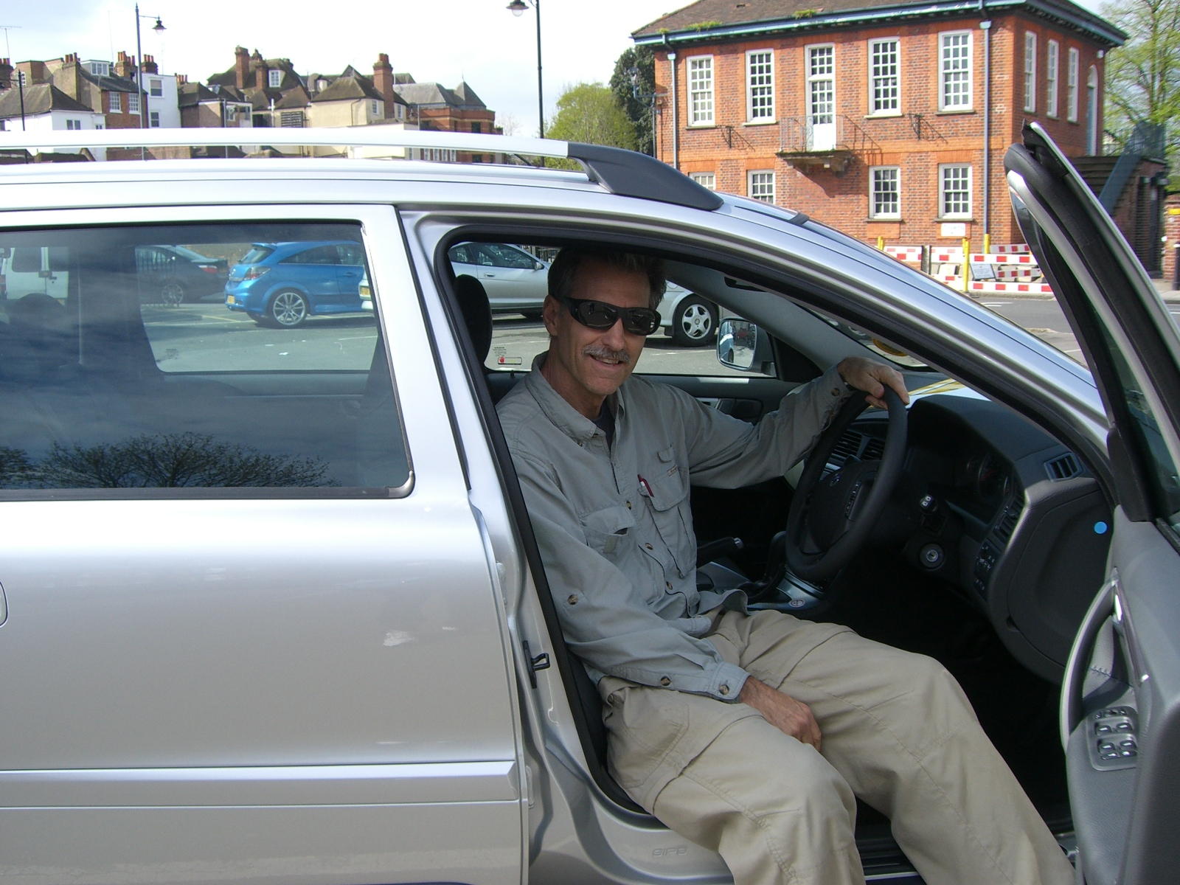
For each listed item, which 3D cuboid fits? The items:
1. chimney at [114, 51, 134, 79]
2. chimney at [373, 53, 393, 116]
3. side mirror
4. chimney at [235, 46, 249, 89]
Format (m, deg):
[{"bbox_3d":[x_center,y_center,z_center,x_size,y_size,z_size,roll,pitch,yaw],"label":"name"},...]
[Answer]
[{"bbox_3d":[-34.143,-27.687,95.000,0.850,1.820,1.000,3,11,26],"label":"chimney"},{"bbox_3d":[-14.060,-24.269,88.000,0.780,4.200,1.050,3,10,22],"label":"chimney"},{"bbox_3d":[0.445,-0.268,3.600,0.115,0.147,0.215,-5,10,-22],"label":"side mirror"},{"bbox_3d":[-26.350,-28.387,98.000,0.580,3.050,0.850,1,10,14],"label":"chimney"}]

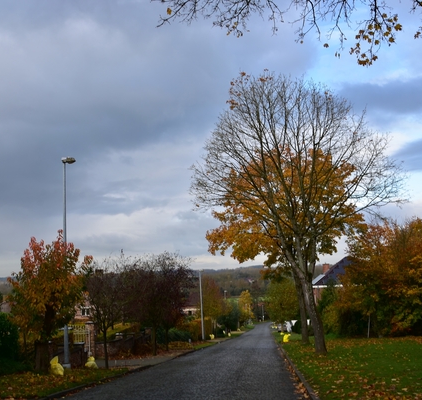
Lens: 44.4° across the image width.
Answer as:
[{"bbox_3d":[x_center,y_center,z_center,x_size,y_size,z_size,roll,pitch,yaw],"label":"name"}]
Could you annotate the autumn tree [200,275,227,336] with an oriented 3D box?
[{"bbox_3d":[0.642,15.144,73.659,3.992,8.961,4.192,-3,-8,5],"label":"autumn tree"}]

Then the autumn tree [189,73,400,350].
[{"bbox_3d":[4.167,0.320,24.603,10.192,13.640,9.376,-3,-8,5],"label":"autumn tree"}]

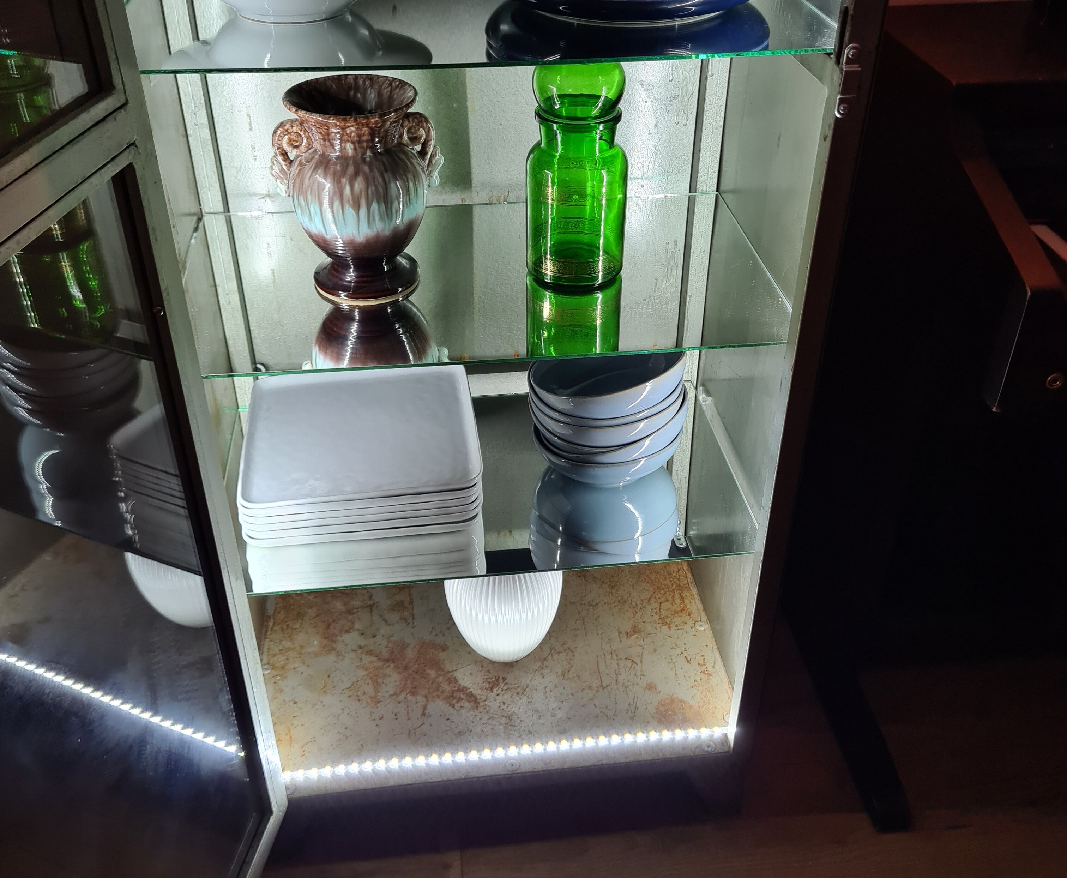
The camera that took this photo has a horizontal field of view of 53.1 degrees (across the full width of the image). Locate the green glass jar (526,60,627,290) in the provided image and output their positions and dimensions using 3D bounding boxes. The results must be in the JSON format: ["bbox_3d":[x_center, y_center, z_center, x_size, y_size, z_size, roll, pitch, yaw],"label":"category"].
[{"bbox_3d":[0.046,-0.290,1.108,0.106,0.247,0.106,0,35,0],"label":"green glass jar"}]

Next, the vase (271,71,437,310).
[{"bbox_3d":[-0.178,-0.253,1.097,0.173,0.200,0.140,-4,35,-6],"label":"vase"}]

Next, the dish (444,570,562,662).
[{"bbox_3d":[-0.042,0.204,1.461,0.163,0.210,0.163,-4,35,-6],"label":"dish"}]

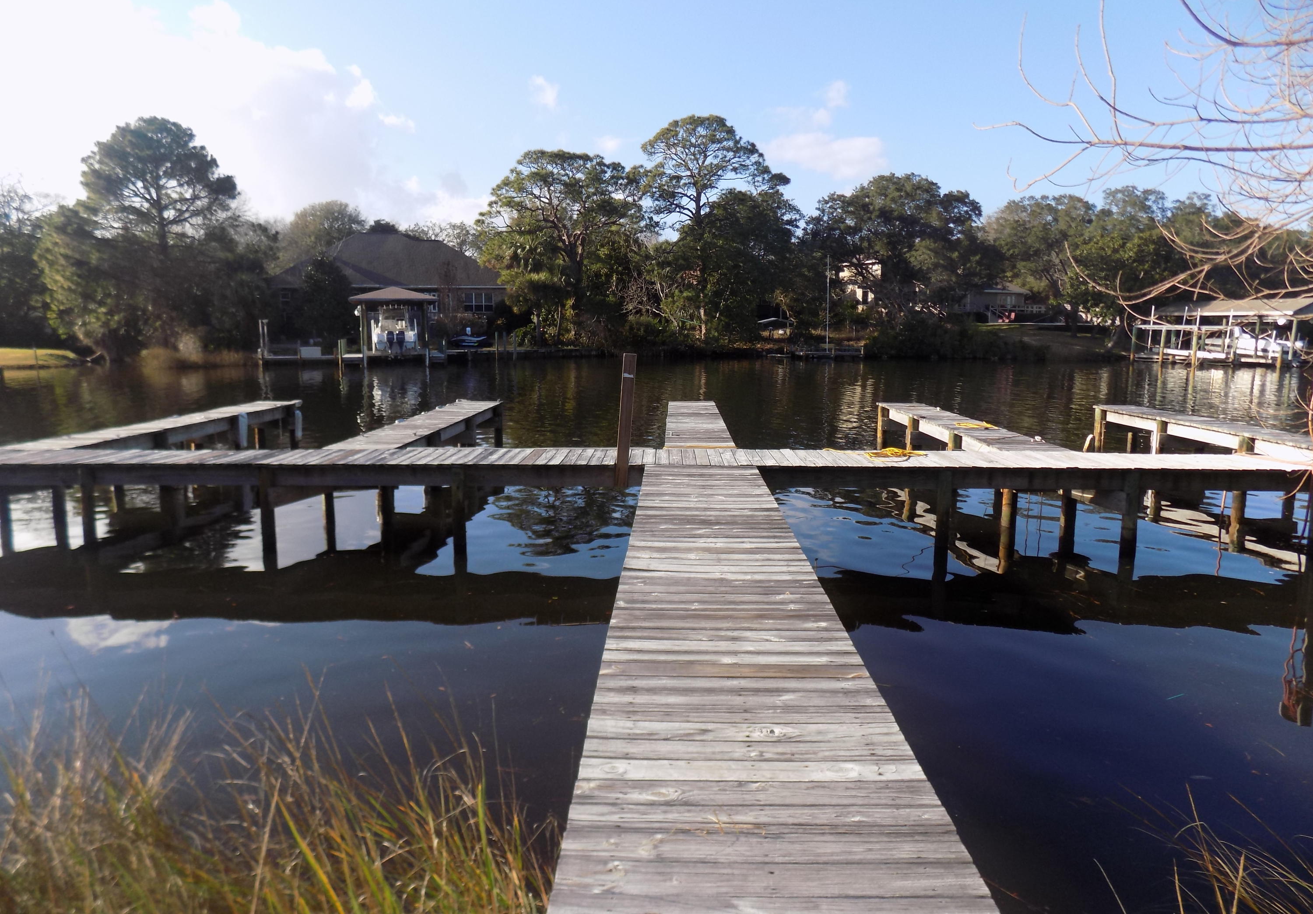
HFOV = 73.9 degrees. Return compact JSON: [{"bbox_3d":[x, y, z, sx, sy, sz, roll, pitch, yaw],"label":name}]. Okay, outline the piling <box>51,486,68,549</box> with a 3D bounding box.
[{"bbox_3d":[-7.322,0.723,10.700,0.190,0.850,0.190,0,9,1],"label":"piling"}]

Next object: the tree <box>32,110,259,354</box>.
[{"bbox_3d":[-32.428,-13.926,56.000,13.200,15.300,12.000,-5,10,-30],"label":"tree"}]

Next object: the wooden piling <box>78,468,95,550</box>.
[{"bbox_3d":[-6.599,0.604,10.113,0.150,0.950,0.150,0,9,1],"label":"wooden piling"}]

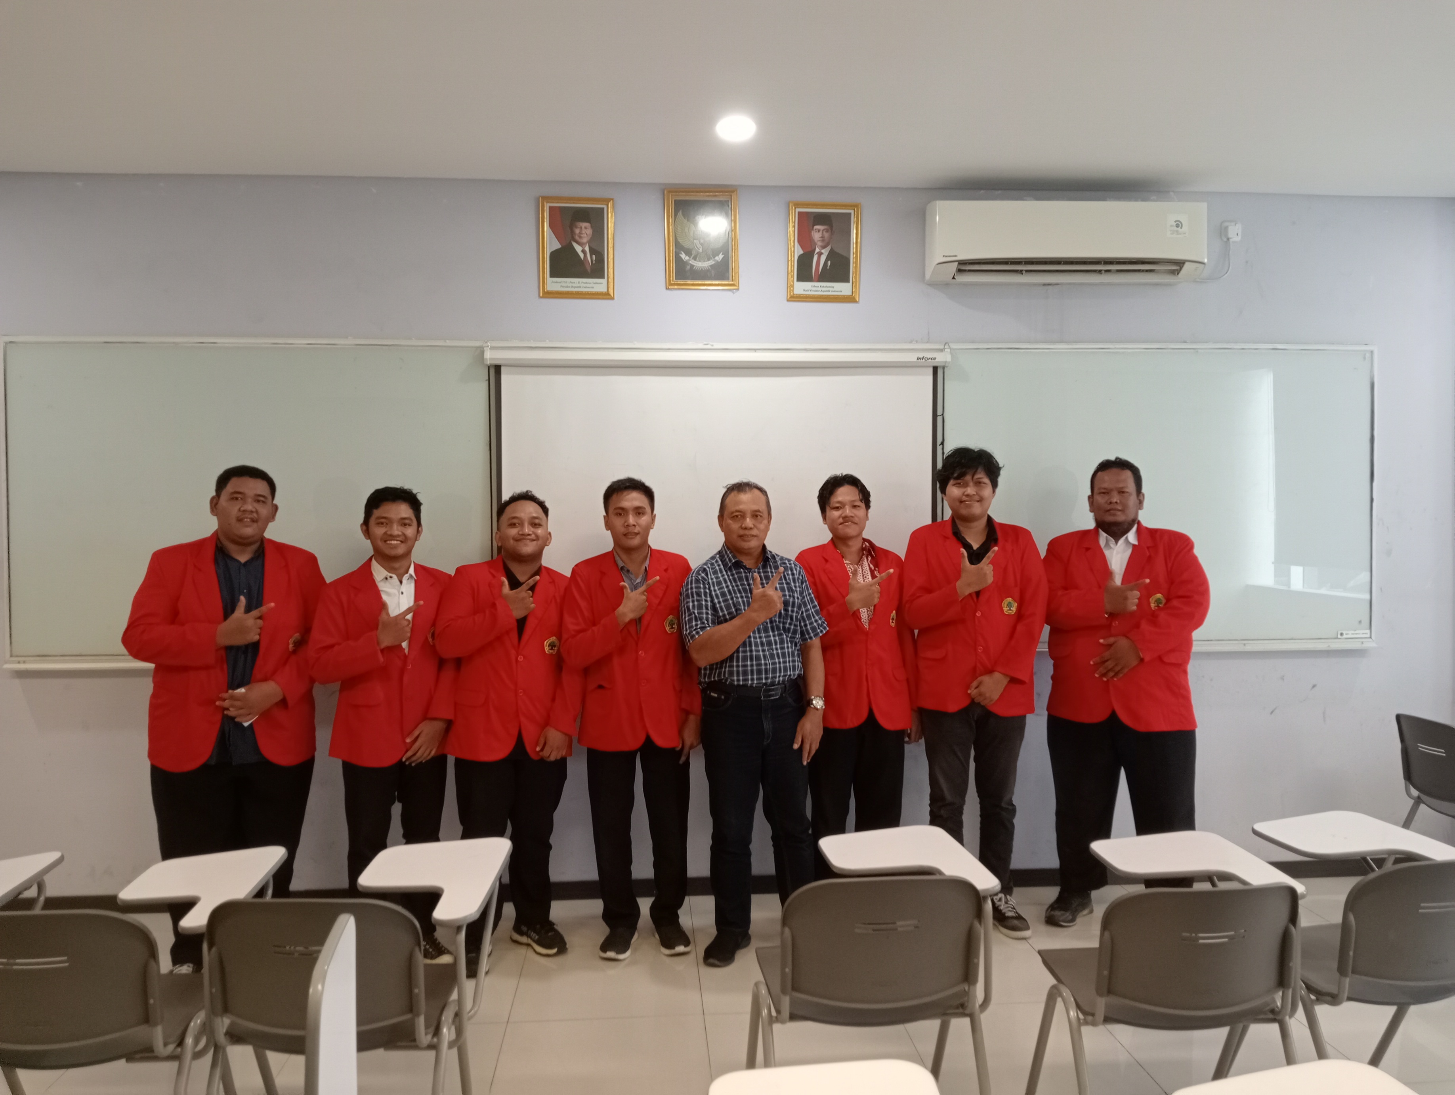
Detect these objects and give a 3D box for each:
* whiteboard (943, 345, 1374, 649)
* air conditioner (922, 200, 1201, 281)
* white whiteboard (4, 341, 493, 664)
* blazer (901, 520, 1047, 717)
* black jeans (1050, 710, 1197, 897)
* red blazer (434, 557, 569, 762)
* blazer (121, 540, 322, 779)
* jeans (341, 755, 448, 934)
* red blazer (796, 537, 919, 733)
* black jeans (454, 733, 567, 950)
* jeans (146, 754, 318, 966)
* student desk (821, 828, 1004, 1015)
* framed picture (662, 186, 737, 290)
[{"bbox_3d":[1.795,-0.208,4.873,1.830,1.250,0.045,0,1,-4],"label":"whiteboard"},{"bbox_3d":[1.339,-1.214,4.719,1.080,0.290,0.235,0,1,-4],"label":"air conditioner"},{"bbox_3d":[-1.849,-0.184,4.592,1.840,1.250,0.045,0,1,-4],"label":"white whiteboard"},{"bbox_3d":[0.919,0.255,4.373,0.531,0.715,0.370,0,2,5],"label":"blazer"},{"bbox_3d":[1.518,0.916,4.528,0.551,0.900,0.360,0,2,16],"label":"black jeans"},{"bbox_3d":[-0.799,0.398,4.152,0.470,0.720,0.330,-1,1,-12],"label":"red blazer"},{"bbox_3d":[-1.691,0.347,3.963,0.629,0.780,0.440,-1,2,-22],"label":"blazer"},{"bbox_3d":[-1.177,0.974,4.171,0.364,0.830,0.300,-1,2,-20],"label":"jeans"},{"bbox_3d":[0.460,0.314,4.329,0.469,0.675,0.360,-1,2,-10],"label":"red blazer"},{"bbox_3d":[-0.763,0.967,4.152,0.394,0.860,0.340,-1,2,-16],"label":"black jeans"},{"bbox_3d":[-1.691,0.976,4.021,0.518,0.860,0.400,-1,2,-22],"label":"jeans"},{"bbox_3d":[0.429,0.898,2.905,0.370,0.280,0.540,0,1,-4],"label":"student desk"},{"bbox_3d":[-0.100,-1.222,4.691,0.290,0.395,0.030,0,2,-4],"label":"framed picture"}]

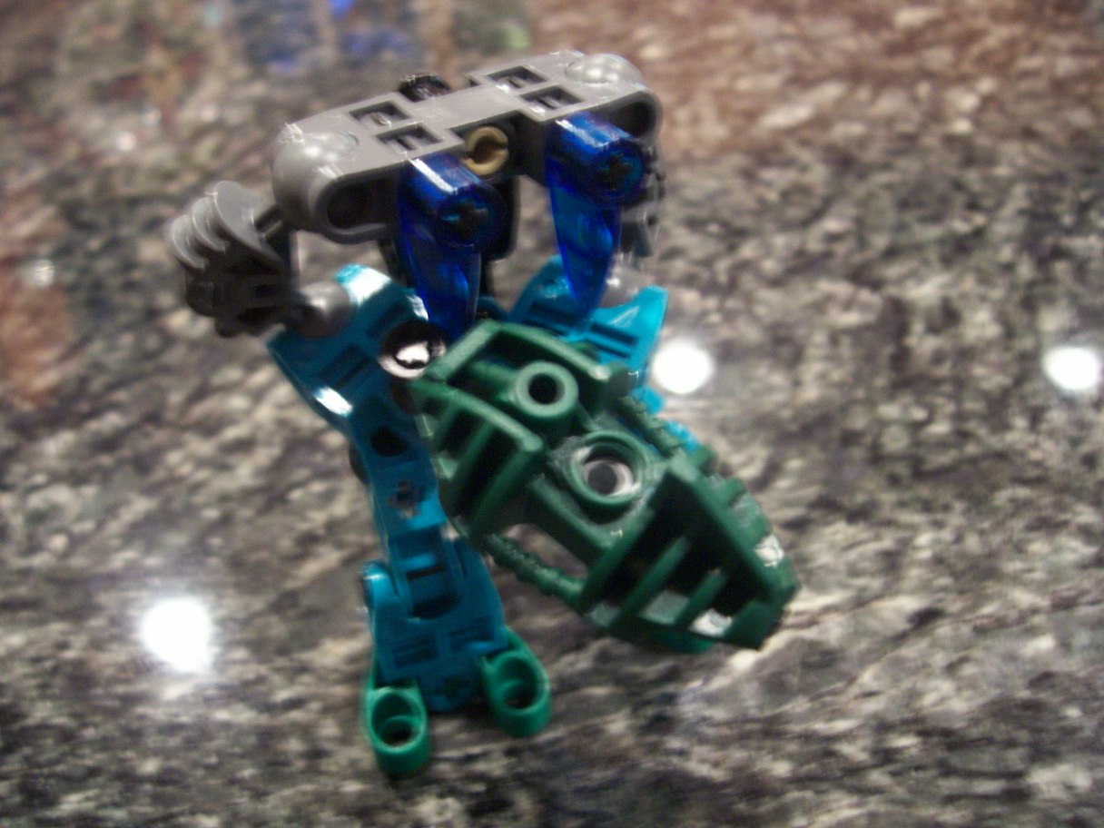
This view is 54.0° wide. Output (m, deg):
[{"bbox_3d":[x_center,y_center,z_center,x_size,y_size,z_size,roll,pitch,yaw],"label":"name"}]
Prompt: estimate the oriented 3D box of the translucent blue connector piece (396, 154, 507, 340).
[{"bbox_3d":[-0.010,-0.016,0.116,0.007,0.023,0.009,-22,41,-23],"label":"translucent blue connector piece"}]

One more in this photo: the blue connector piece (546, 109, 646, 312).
[{"bbox_3d":[0.005,-0.022,0.122,0.007,0.023,0.009,-22,41,-23],"label":"blue connector piece"}]

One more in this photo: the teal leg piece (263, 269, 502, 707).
[{"bbox_3d":[-0.018,0.009,0.128,0.018,0.053,0.014,-19,13,-16],"label":"teal leg piece"}]

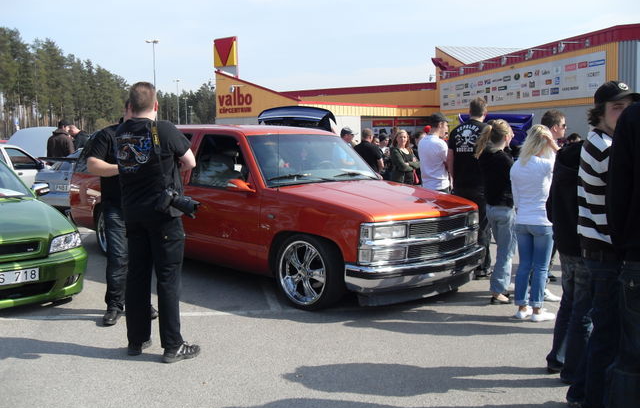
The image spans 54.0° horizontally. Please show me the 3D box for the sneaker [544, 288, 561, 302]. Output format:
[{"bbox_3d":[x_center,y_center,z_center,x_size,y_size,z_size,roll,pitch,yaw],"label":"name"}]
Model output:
[{"bbox_3d":[2.103,0.833,5.805,0.280,0.110,0.100,3,7,21],"label":"sneaker"}]

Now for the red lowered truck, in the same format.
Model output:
[{"bbox_3d":[-0.835,-0.095,7.294,5.420,1.630,1.980,6,9,41],"label":"red lowered truck"}]

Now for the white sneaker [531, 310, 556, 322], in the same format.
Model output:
[{"bbox_3d":[1.851,0.907,5.199,0.250,0.100,0.095,-3,7,-24],"label":"white sneaker"}]

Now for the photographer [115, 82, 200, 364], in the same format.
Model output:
[{"bbox_3d":[-1.107,0.140,4.216,0.560,1.850,0.440,2,7,19],"label":"photographer"}]

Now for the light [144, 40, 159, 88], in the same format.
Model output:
[{"bbox_3d":[-16.226,-10.768,61.178,1.450,10.500,0.400,-2,7,-15],"label":"light"}]

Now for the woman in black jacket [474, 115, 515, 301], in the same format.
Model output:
[{"bbox_3d":[1.614,0.071,5.695,0.420,1.670,0.340,4,8,33],"label":"woman in black jacket"}]

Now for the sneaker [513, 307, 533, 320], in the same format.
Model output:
[{"bbox_3d":[1.690,0.896,5.283,0.095,0.100,0.250,6,9,40],"label":"sneaker"}]

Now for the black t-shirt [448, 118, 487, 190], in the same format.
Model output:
[{"bbox_3d":[1.577,-0.518,6.720,0.480,0.750,0.300,2,7,16],"label":"black t-shirt"}]

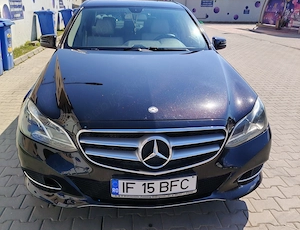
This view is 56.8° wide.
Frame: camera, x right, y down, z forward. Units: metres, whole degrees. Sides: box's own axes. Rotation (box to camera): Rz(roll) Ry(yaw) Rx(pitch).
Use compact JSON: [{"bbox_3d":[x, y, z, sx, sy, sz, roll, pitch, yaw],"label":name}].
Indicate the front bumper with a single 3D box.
[{"bbox_3d":[0.002,0.290,1.938,1.820,0.480,0.580,-1,22,-6],"label":"front bumper"}]

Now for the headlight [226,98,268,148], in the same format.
[{"bbox_3d":[0.672,0.023,2.013,0.420,0.220,0.540,-1,22,-6],"label":"headlight"}]

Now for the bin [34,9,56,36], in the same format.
[{"bbox_3d":[-3.595,-3.037,9.541,0.730,1.070,0.580,-1,22,-6],"label":"bin"}]

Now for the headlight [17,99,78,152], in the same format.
[{"bbox_3d":[-0.680,0.056,1.873,0.420,0.220,0.540,-1,22,-6],"label":"headlight"}]

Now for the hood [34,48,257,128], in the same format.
[{"bbox_3d":[-0.042,-0.265,2.238,1.640,0.300,1.400,-1,22,-6],"label":"hood"}]

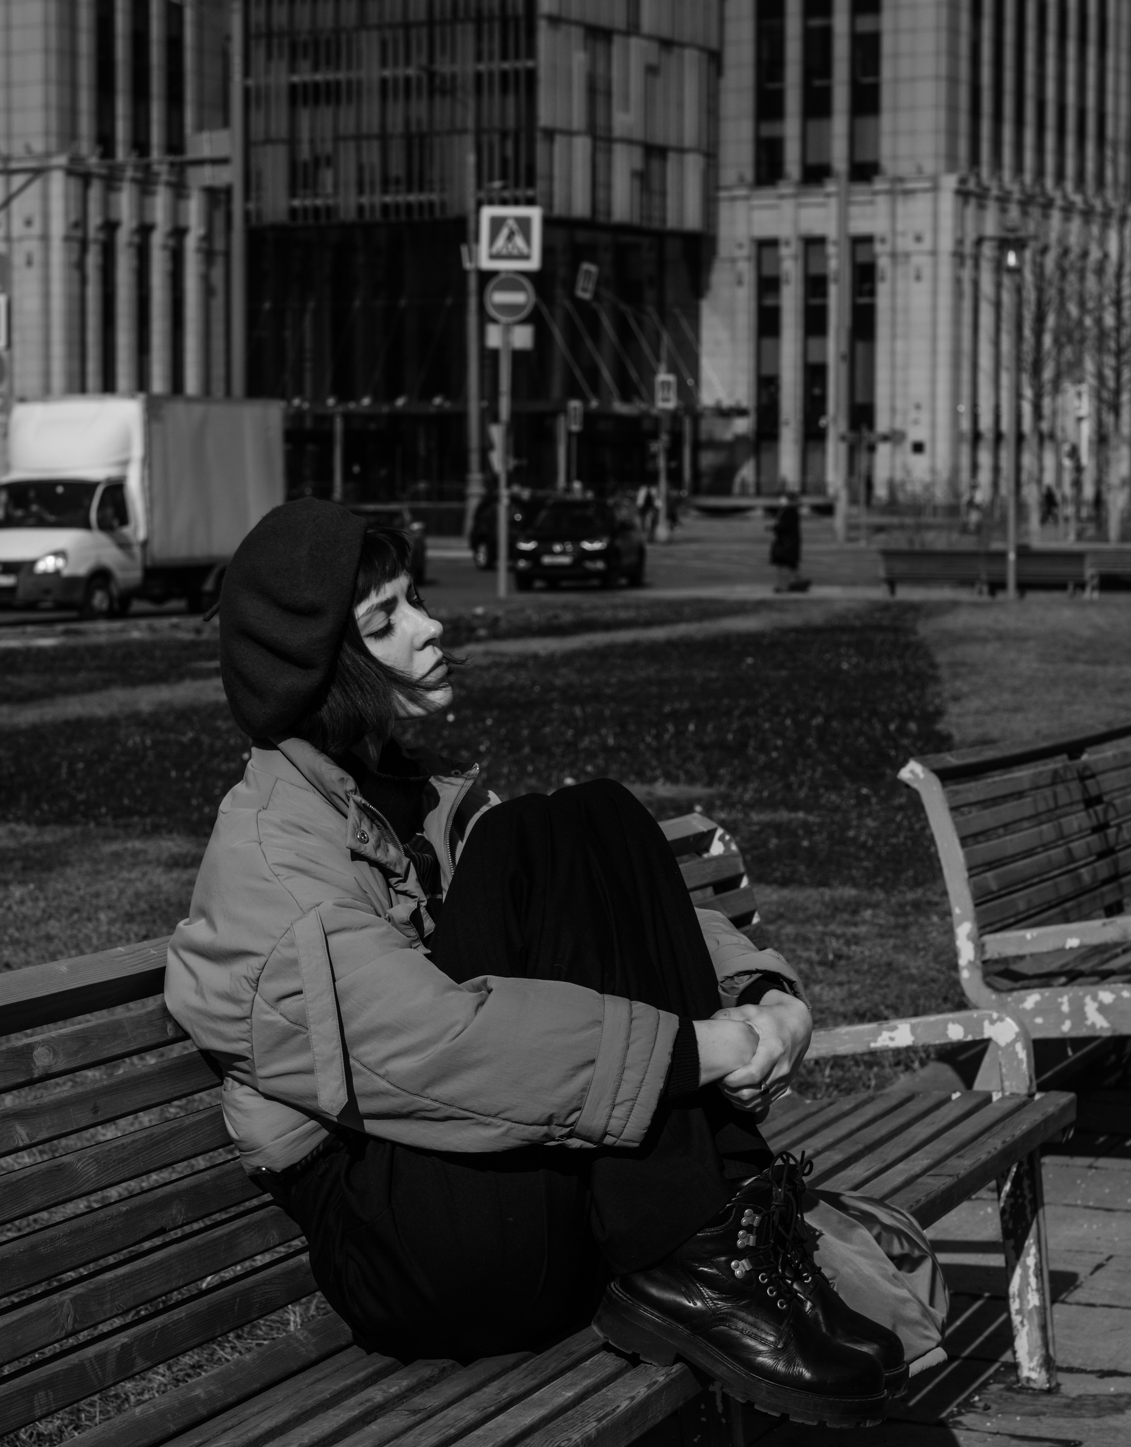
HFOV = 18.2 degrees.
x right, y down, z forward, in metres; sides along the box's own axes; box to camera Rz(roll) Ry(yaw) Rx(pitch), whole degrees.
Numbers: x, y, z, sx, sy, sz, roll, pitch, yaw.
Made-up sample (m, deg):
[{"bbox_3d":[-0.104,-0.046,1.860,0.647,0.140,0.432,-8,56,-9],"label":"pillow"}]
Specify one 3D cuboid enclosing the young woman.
[{"bbox_3d":[-0.036,0.222,3.520,0.770,0.880,0.520,1,3,18],"label":"young woman"}]

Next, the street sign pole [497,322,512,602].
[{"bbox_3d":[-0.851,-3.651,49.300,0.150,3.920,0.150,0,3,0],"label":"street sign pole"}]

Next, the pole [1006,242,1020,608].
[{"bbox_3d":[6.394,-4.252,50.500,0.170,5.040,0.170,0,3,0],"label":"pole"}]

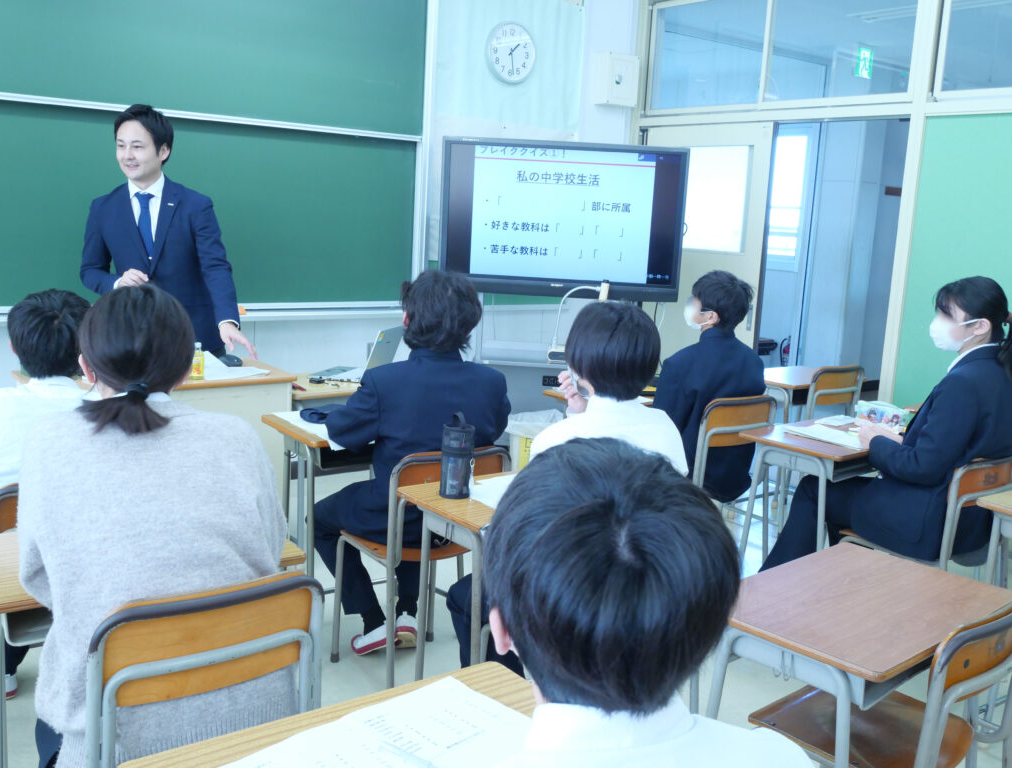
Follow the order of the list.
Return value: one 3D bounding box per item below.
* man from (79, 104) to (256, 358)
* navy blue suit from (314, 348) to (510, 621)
[{"bbox_3d":[-1.335,-0.180,3.755,0.620,1.785,0.420,0,10,-15],"label":"man"},{"bbox_3d":[-0.309,0.322,2.858,0.520,0.920,0.580,-4,12,-33],"label":"navy blue suit"}]

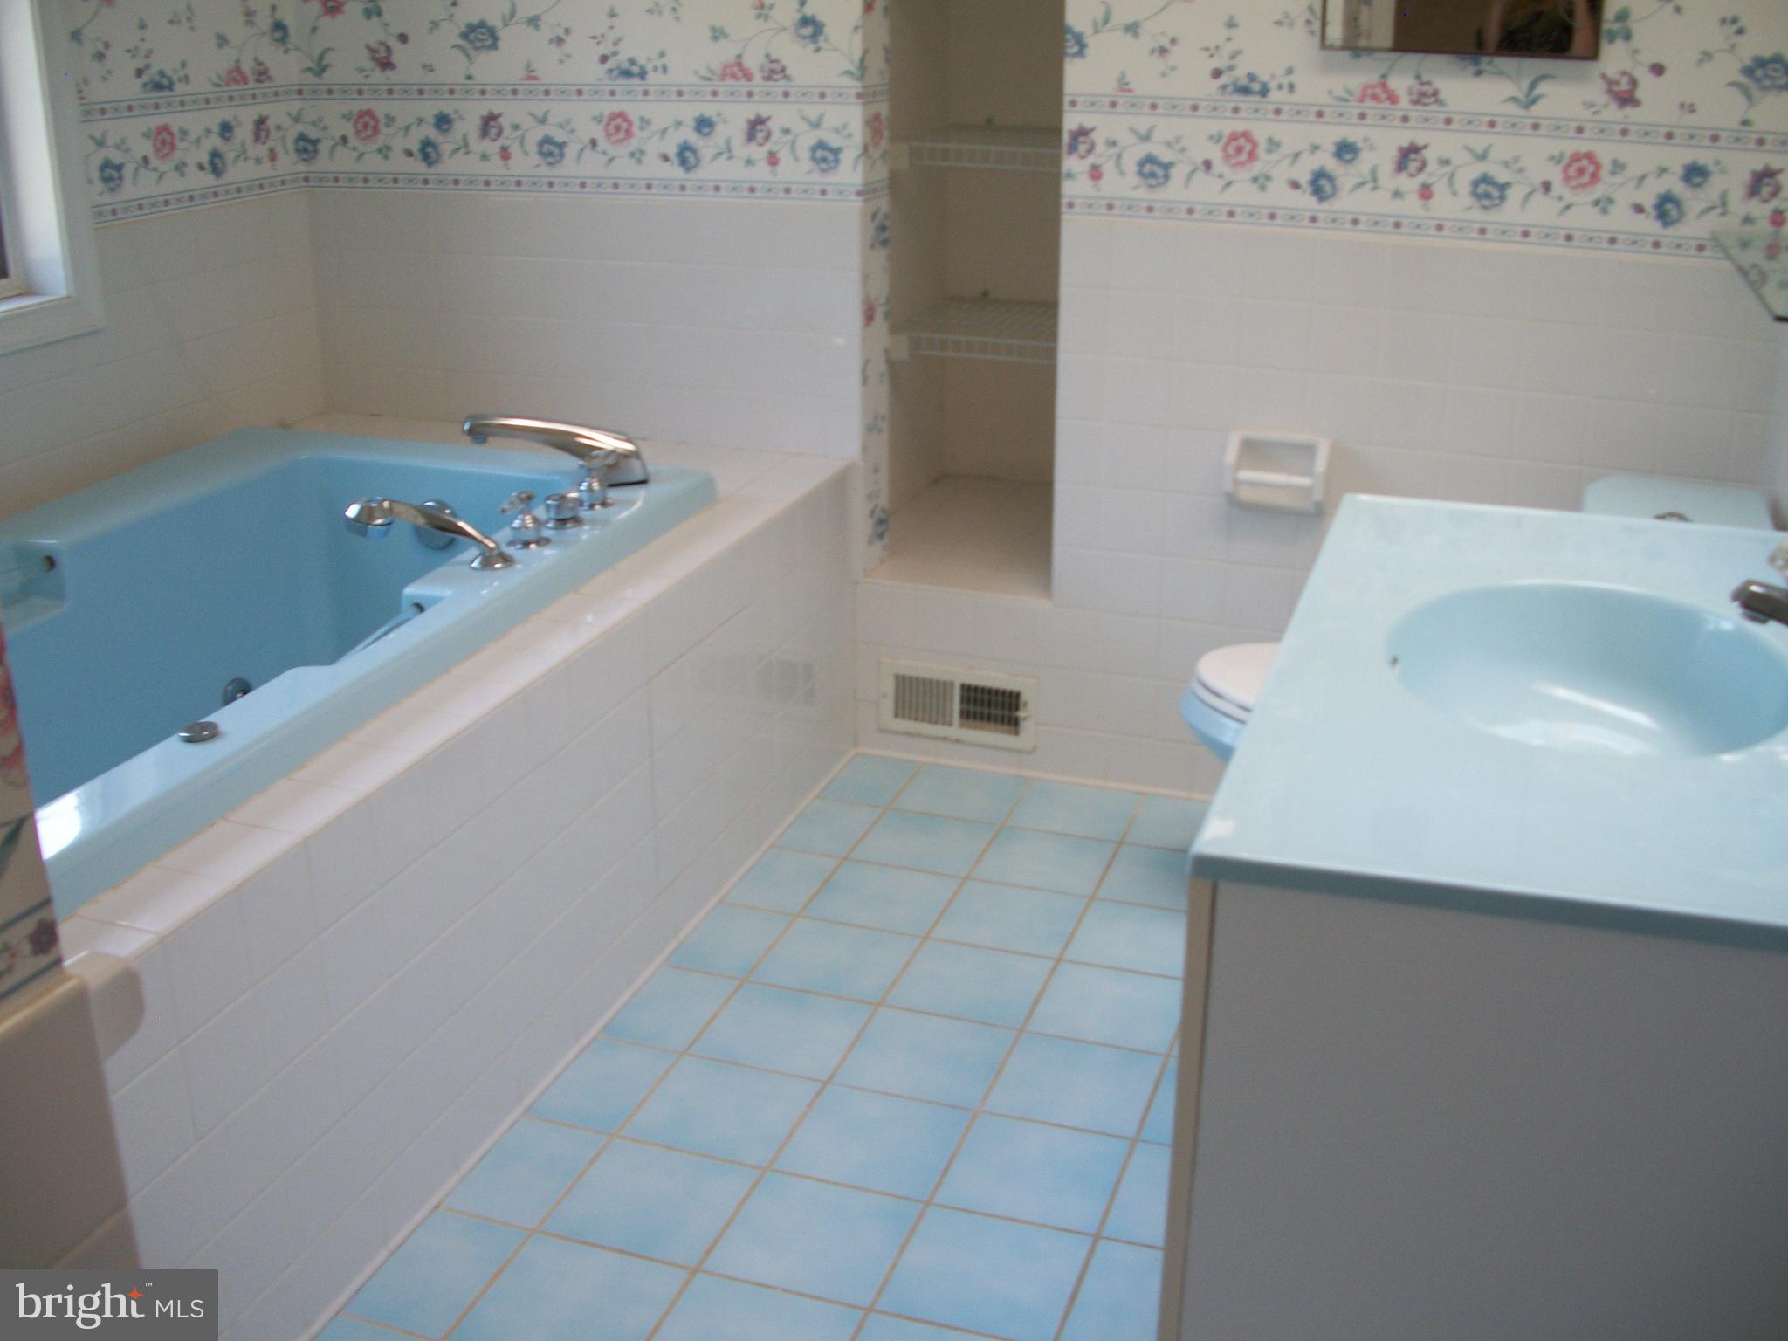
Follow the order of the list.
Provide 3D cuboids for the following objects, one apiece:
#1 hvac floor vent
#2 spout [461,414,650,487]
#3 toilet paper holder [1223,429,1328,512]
[{"bbox_3d":[0.109,0.065,3.205,0.293,0.142,0.020,7,22,18],"label":"hvac floor vent"},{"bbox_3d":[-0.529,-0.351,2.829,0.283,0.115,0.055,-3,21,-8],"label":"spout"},{"bbox_3d":[0.604,-0.302,2.851,0.157,0.124,0.070,7,22,18],"label":"toilet paper holder"}]

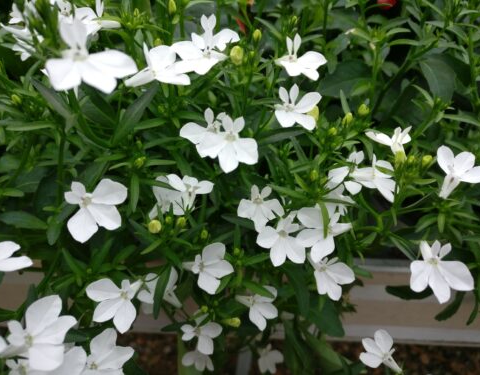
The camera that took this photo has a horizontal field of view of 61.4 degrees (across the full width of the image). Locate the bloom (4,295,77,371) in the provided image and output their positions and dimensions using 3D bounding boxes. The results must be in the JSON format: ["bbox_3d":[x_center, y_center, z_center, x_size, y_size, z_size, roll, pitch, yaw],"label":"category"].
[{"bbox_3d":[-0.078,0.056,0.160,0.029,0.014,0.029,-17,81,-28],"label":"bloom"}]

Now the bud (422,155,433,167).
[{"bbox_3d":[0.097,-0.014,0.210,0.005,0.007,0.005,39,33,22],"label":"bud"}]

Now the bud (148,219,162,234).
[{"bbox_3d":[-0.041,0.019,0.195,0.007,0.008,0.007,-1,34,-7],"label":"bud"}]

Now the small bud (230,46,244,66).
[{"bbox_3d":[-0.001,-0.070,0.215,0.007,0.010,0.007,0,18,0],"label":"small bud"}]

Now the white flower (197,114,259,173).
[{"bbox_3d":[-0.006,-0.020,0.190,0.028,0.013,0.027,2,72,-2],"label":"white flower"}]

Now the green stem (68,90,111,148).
[{"bbox_3d":[-0.061,-0.027,0.165,0.006,0.031,0.006,-38,22,-11],"label":"green stem"}]

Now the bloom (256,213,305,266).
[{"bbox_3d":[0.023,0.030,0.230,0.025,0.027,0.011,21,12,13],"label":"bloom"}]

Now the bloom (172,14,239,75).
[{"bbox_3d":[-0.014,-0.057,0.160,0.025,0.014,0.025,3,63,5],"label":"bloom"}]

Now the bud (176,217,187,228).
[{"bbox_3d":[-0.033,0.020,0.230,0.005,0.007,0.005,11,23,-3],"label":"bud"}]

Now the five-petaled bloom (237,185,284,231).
[{"bbox_3d":[0.009,0.009,0.182,0.021,0.021,0.012,0,-3,0],"label":"five-petaled bloom"}]

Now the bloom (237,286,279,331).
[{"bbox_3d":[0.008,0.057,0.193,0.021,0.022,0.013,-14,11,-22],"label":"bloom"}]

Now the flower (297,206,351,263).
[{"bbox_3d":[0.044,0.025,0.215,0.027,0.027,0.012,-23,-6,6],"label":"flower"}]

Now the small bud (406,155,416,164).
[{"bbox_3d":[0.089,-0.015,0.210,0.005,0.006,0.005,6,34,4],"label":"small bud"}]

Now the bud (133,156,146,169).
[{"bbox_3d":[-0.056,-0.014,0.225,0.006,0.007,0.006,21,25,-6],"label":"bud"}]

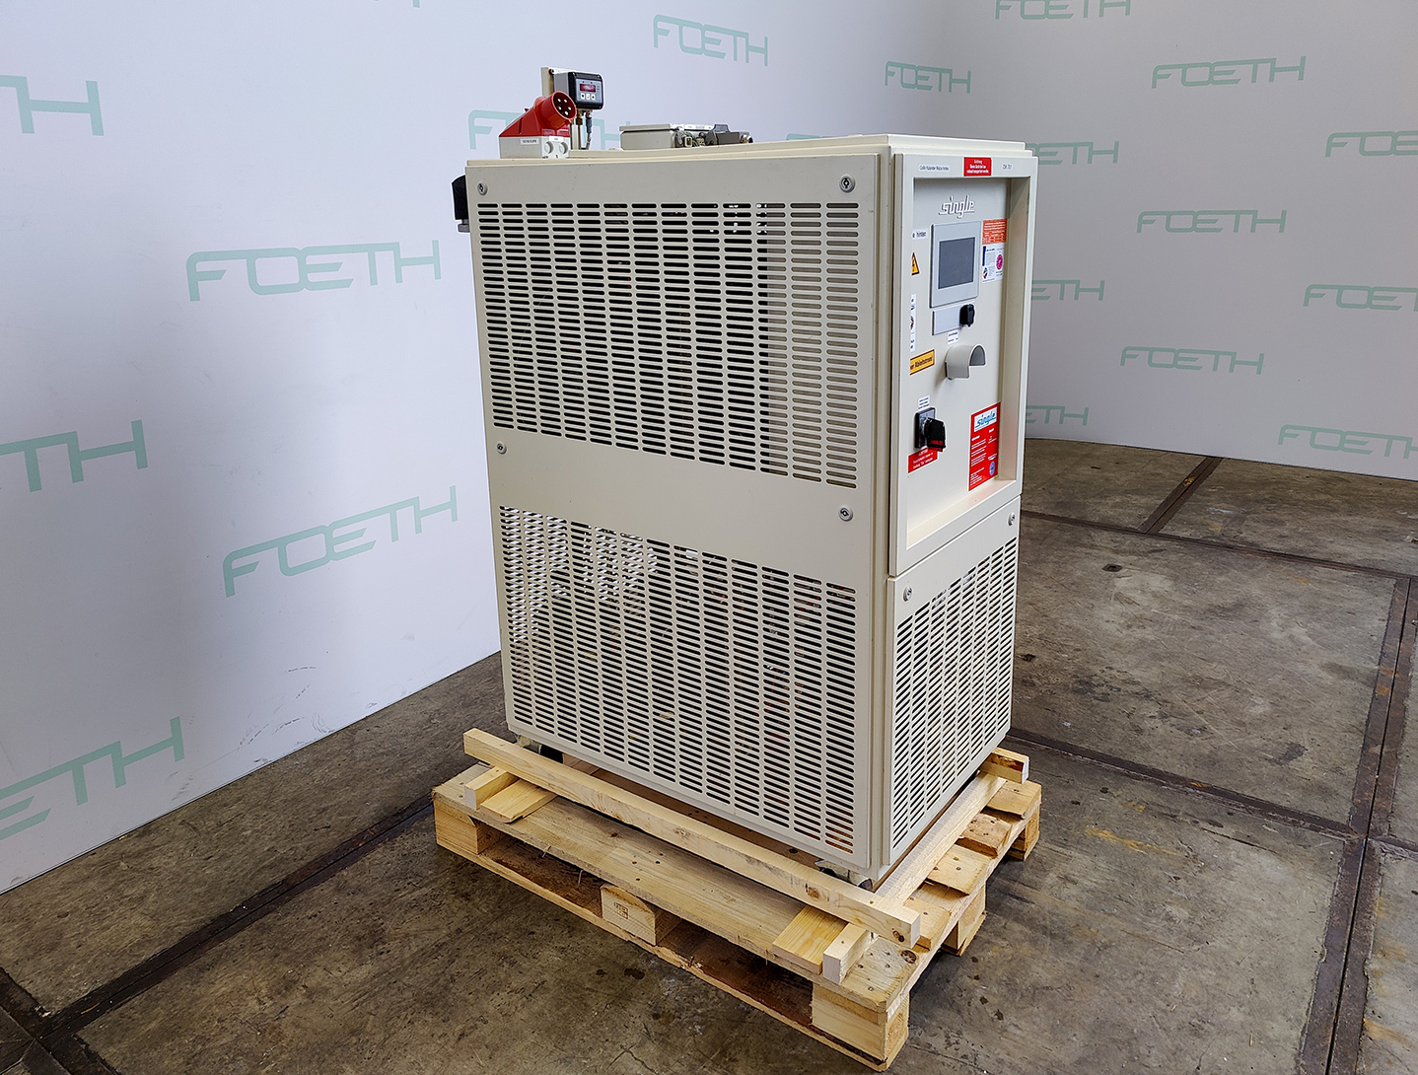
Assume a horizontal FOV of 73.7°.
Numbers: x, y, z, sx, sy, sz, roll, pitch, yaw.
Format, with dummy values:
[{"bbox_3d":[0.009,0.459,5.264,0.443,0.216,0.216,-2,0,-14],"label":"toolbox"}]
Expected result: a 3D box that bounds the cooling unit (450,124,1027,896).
[{"bbox_3d":[0.090,-0.070,2.101,1.027,1.441,0.605,11,22,35],"label":"cooling unit"}]

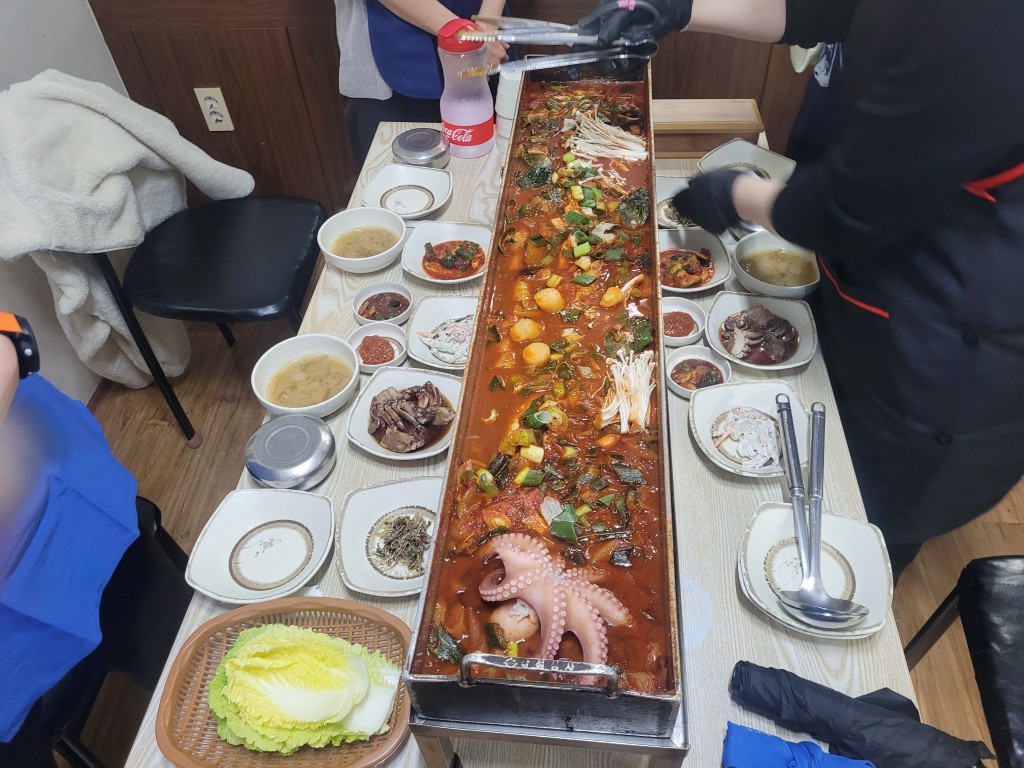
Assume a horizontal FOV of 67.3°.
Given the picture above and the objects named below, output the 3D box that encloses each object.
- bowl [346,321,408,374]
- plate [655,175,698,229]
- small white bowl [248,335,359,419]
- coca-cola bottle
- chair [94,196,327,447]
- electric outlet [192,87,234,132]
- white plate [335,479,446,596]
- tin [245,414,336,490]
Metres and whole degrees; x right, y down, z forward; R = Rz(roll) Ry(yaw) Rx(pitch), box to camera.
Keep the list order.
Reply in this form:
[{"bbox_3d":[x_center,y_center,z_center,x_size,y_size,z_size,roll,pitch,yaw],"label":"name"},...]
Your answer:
[{"bbox_3d":[-0.181,-0.045,1.051,0.084,0.030,0.084,-2,47,2],"label":"bowl"},{"bbox_3d":[0.285,-0.287,1.259,0.144,0.028,0.144,6,48,8],"label":"plate"},{"bbox_3d":[-0.266,-0.001,1.013,0.139,0.051,0.139,-1,48,2],"label":"small white bowl"},{"bbox_3d":[-0.082,-0.522,1.359,0.094,0.223,0.094,-1,48,2],"label":"coca-cola bottle"},{"bbox_3d":[-0.664,-0.262,1.724,0.470,0.810,0.430,0,47,3],"label":"chair"},{"bbox_3d":[-0.805,-0.739,2.079,0.071,0.121,0.011,2,47,5],"label":"electric outlet"},{"bbox_3d":[-0.120,0.173,0.863,0.144,0.028,0.144,-7,48,-4],"label":"white plate"},{"bbox_3d":[-0.269,0.083,0.938,0.108,0.050,0.108,-1,48,2],"label":"tin"}]

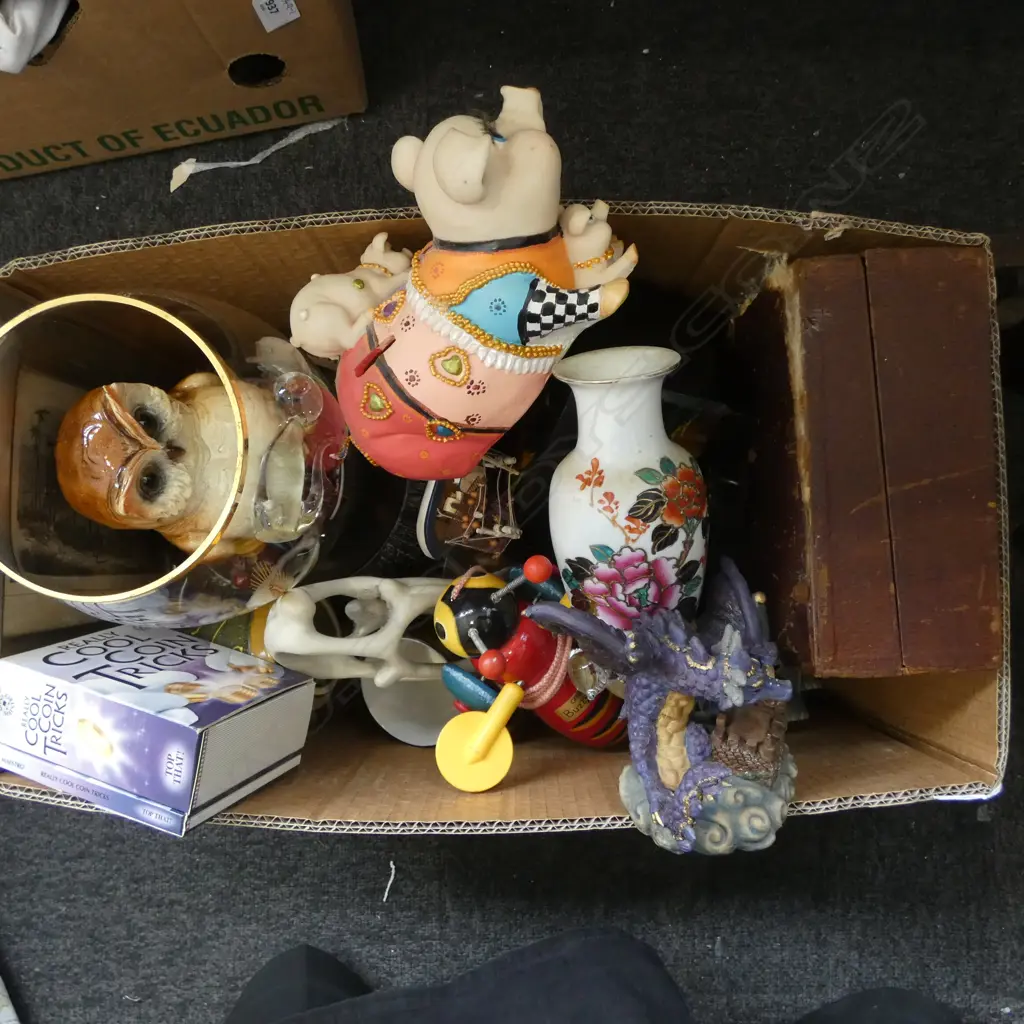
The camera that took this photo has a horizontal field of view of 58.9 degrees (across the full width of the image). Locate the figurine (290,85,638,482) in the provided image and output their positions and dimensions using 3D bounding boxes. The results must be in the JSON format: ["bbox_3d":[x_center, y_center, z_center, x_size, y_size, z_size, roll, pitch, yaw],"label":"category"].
[{"bbox_3d":[-0.022,-0.101,0.408,0.140,0.125,0.175,38,124,34],"label":"figurine"}]

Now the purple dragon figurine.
[{"bbox_3d":[0.074,0.082,0.415,0.097,0.112,0.108,-26,127,-28],"label":"purple dragon figurine"}]

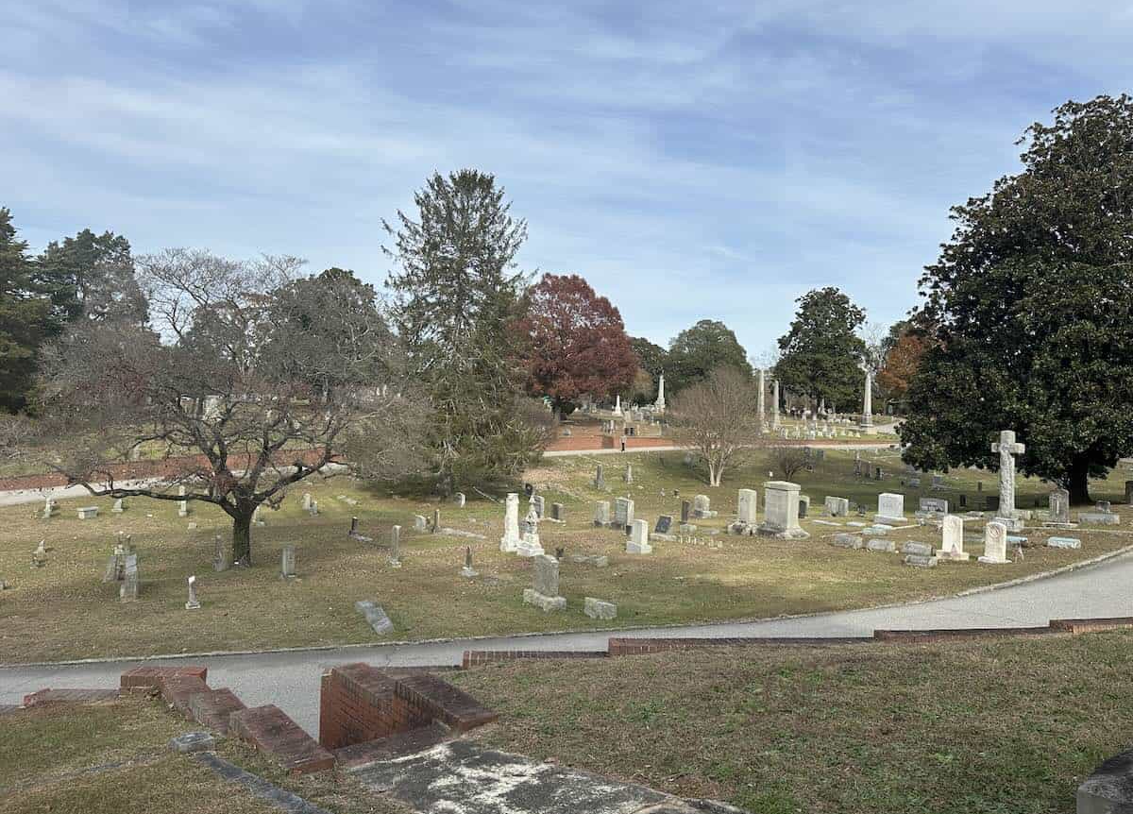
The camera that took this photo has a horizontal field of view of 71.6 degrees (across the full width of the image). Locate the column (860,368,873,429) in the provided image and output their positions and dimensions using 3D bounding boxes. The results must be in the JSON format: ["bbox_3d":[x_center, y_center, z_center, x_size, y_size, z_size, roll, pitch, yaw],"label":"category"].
[{"bbox_3d":[40.921,-1.159,107.062,1.400,8.359,1.400,2,1,20],"label":"column"}]

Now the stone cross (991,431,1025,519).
[{"bbox_3d":[10.279,1.567,18.315,0.210,2.057,0.660,1,1,-43],"label":"stone cross"}]

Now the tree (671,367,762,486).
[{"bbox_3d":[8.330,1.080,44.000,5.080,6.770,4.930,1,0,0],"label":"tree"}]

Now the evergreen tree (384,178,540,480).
[{"bbox_3d":[-4.960,-3.720,38.000,7.610,15.530,7.380,1,0,0],"label":"evergreen tree"}]

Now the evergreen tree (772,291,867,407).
[{"bbox_3d":[39.049,-8.726,121.000,13.234,19.197,12.944,2,1,18],"label":"evergreen tree"}]

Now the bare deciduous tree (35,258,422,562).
[{"bbox_3d":[-8.220,0.030,19.300,9.320,7.660,8.390,1,0,0],"label":"bare deciduous tree"}]

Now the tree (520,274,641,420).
[{"bbox_3d":[1.330,-8.080,105.000,15.830,19.560,15.040,1,0,0],"label":"tree"}]

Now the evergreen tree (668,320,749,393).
[{"bbox_3d":[23.360,-7.270,130.000,13.780,14.690,13.090,1,0,0],"label":"evergreen tree"}]

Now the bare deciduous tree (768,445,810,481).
[{"bbox_3d":[13.300,3.360,47.000,2.550,2.150,2.420,1,0,0],"label":"bare deciduous tree"}]

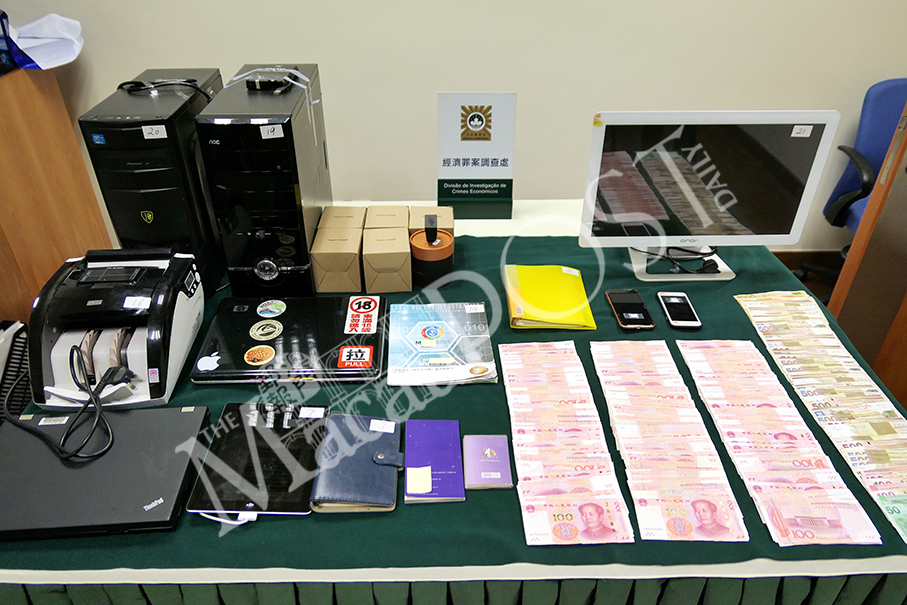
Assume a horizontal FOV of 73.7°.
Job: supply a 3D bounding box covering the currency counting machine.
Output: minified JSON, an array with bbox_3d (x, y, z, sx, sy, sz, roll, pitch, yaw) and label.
[{"bbox_3d":[-0.643,0.040,1.150,0.244,0.179,0.264,-2,32,-4],"label":"currency counting machine"}]

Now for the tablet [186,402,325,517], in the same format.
[{"bbox_3d":[-0.308,0.251,0.991,0.188,0.012,0.236,0,34,-1],"label":"tablet"}]

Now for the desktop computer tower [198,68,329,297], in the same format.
[{"bbox_3d":[-0.403,-0.284,1.392,0.174,0.409,0.403,-1,35,-3],"label":"desktop computer tower"}]

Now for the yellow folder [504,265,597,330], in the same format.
[{"bbox_3d":[0.218,-0.018,1.387,0.190,0.030,0.228,0,34,-1],"label":"yellow folder"}]

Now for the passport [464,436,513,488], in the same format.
[{"bbox_3d":[0.056,0.257,0.981,0.072,0.007,0.109,0,32,-1],"label":"passport"}]

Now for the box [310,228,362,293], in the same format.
[{"bbox_3d":[-0.263,-0.098,1.396,0.103,0.103,0.114,-1,35,-3],"label":"box"}]

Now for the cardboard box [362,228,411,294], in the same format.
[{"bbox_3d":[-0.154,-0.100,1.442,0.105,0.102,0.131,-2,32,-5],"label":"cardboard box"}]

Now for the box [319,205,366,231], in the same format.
[{"bbox_3d":[-0.267,-0.164,1.490,0.103,0.103,0.114,0,35,-2],"label":"box"}]

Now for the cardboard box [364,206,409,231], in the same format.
[{"bbox_3d":[-0.160,-0.166,1.497,0.103,0.103,0.114,-1,35,-3],"label":"cardboard box"}]

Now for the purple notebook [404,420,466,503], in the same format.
[{"bbox_3d":[-0.030,0.253,0.982,0.091,0.011,0.168,-1,32,-2],"label":"purple notebook"}]

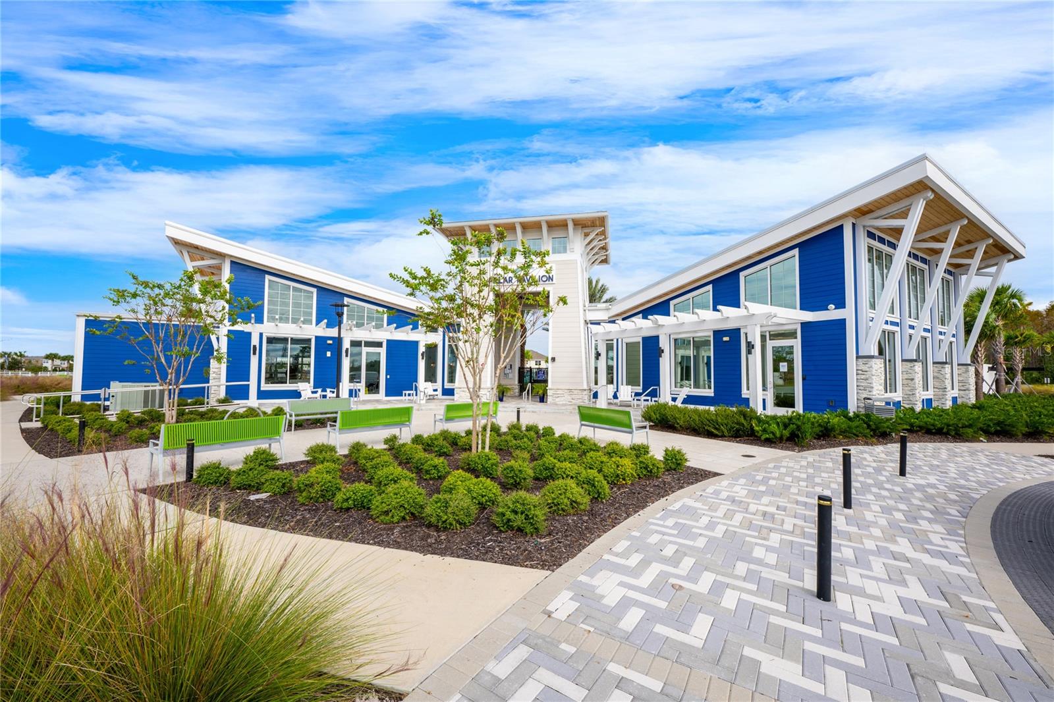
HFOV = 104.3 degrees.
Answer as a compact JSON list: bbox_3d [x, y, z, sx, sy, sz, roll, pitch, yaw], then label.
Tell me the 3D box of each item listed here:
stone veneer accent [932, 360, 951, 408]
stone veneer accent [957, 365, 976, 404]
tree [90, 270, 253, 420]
[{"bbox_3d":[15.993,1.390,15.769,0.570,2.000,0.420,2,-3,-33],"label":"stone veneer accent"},{"bbox_3d":[20.650,1.620,19.250,0.800,2.000,0.450,2,-3,-34],"label":"stone veneer accent"},{"bbox_3d":[-10.925,-0.107,12.862,4.000,4.800,3.900,3,-3,-40],"label":"tree"}]

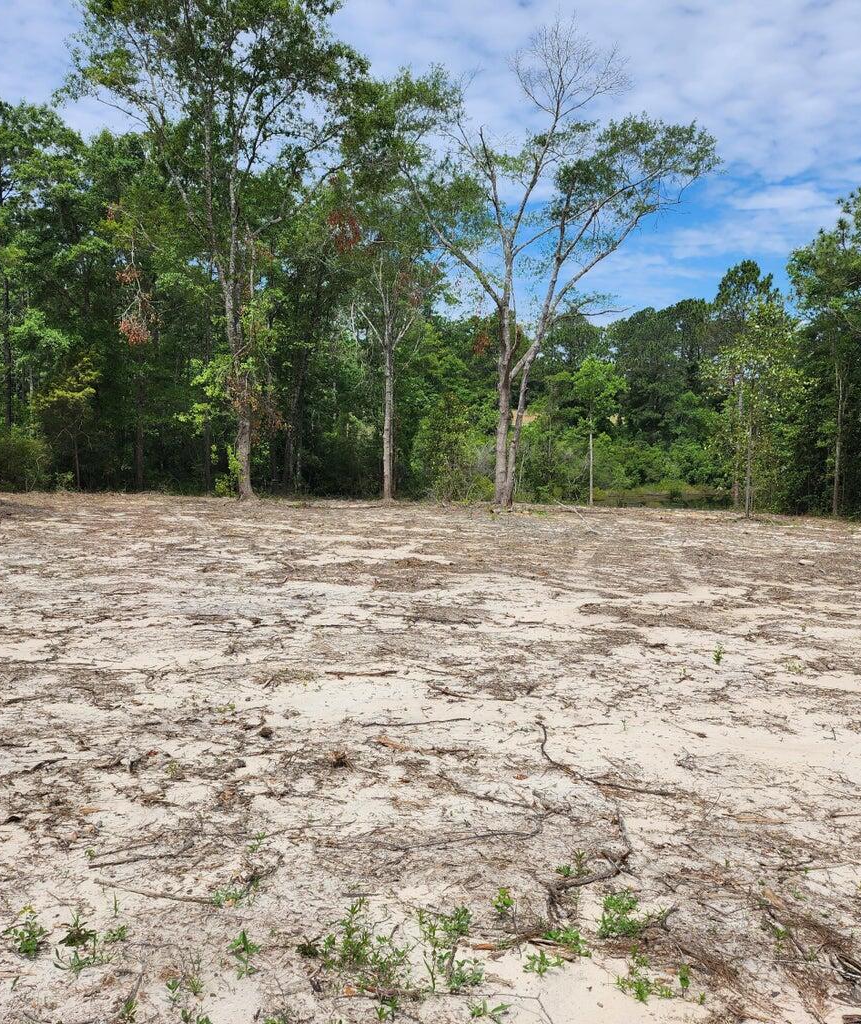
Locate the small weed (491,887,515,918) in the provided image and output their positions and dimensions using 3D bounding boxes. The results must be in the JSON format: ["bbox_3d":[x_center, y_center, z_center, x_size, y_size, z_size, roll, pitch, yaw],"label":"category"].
[{"bbox_3d":[0.257,1.384,3.357,0.091,0.091,0.081,0,2,4],"label":"small weed"}]

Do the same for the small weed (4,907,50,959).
[{"bbox_3d":[-1.323,1.380,3.106,0.142,0.120,0.128,-1,3,-23],"label":"small weed"}]

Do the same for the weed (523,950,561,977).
[{"bbox_3d":[0.355,1.423,2.991,0.126,0.043,0.088,0,2,7],"label":"weed"}]

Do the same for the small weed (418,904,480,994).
[{"bbox_3d":[0.061,1.343,2.918,0.201,0.210,0.211,0,2,1],"label":"small weed"}]

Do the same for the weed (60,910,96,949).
[{"bbox_3d":[-1.179,1.395,3.165,0.117,0.085,0.106,-1,3,-21],"label":"weed"}]

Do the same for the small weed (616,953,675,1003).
[{"bbox_3d":[0.650,1.409,2.866,0.182,0.083,0.145,1,2,13],"label":"small weed"}]

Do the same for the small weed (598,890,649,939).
[{"bbox_3d":[0.662,1.378,3.245,0.173,0.113,0.156,1,2,12],"label":"small weed"}]

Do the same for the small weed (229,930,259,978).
[{"bbox_3d":[-0.583,1.383,2.967,0.095,0.126,0.090,0,2,-11],"label":"small weed"}]

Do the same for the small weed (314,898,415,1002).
[{"bbox_3d":[-0.204,1.333,2.903,0.303,0.231,0.258,0,2,-4],"label":"small weed"}]

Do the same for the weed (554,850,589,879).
[{"bbox_3d":[0.549,1.373,3.691,0.141,0.084,0.113,0,2,9],"label":"weed"}]

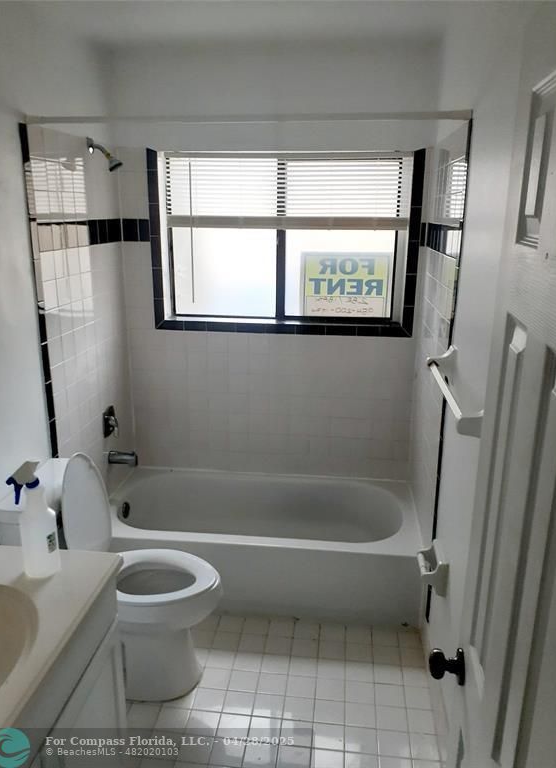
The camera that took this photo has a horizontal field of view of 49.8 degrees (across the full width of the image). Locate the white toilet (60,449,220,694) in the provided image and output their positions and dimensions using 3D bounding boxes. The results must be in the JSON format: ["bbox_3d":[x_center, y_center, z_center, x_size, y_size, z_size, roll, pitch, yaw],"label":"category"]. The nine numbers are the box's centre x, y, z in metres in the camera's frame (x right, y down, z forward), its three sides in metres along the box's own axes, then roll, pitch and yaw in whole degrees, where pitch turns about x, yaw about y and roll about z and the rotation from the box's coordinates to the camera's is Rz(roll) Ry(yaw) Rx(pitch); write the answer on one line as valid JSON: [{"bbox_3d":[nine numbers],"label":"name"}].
[{"bbox_3d":[-0.568,0.691,2.268,0.706,0.862,0.394,2,15,6],"label":"white toilet"}]

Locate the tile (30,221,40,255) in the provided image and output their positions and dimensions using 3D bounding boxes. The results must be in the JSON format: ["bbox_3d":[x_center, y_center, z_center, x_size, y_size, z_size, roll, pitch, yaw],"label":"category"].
[{"bbox_3d":[-0.889,-0.530,2.173,0.010,0.151,0.051,2,15,6],"label":"tile"}]

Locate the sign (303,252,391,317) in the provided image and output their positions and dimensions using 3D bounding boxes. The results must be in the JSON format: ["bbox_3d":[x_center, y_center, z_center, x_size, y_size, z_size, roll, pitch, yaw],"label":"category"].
[{"bbox_3d":[0.341,-0.502,3.059,0.446,0.327,0.010,2,15,6],"label":"sign"}]

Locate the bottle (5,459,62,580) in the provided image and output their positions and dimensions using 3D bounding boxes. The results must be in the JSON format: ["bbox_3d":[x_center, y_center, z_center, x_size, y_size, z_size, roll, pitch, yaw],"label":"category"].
[{"bbox_3d":[-0.632,0.348,1.537,0.092,0.302,0.122,12,19,35],"label":"bottle"}]

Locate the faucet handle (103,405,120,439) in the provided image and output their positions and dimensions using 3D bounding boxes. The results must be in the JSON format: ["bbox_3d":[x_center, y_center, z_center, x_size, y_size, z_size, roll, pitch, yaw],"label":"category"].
[{"bbox_3d":[-0.794,0.188,2.907,0.052,0.142,0.130,2,16,6],"label":"faucet handle"}]

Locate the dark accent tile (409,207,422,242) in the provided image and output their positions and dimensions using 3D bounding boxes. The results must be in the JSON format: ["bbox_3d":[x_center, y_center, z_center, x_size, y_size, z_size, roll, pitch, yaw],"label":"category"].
[{"bbox_3d":[0.646,-0.756,2.829,0.052,0.156,0.010,2,15,6],"label":"dark accent tile"}]

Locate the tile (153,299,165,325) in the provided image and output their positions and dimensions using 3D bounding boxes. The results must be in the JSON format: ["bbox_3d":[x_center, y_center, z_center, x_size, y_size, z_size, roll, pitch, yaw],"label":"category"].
[{"bbox_3d":[-0.609,-0.361,3.080,0.051,0.148,0.010,2,16,6],"label":"tile"}]

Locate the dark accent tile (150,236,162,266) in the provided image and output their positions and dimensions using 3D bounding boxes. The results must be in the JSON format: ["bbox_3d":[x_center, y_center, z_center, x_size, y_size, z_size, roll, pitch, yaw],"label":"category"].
[{"bbox_3d":[-0.606,-0.657,3.001,0.051,0.152,0.010,2,16,6],"label":"dark accent tile"}]

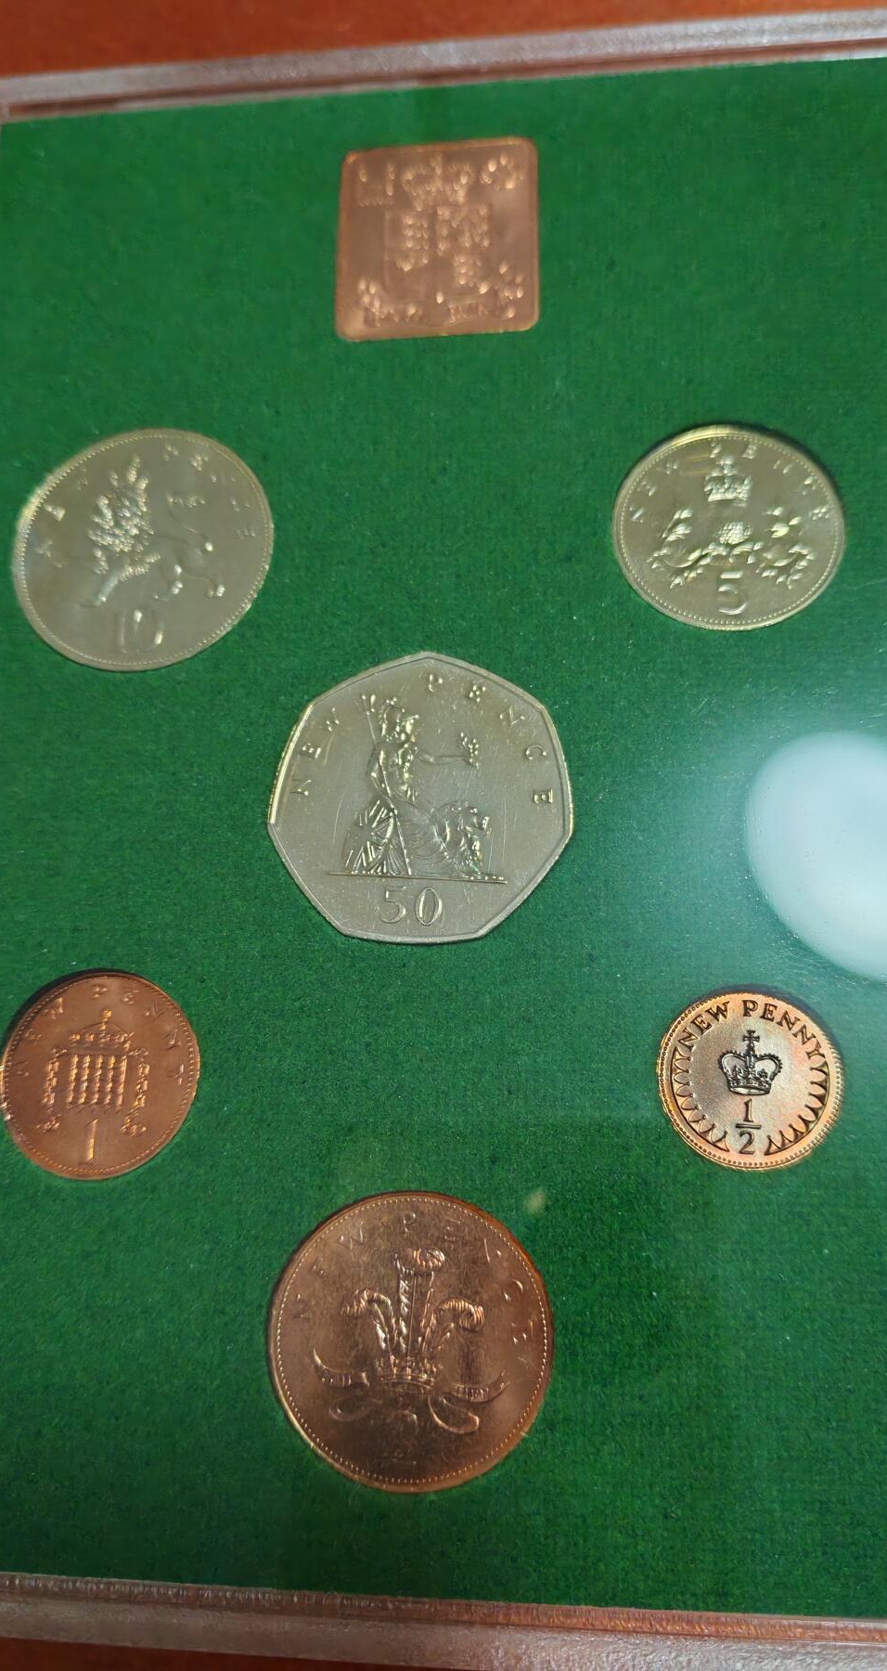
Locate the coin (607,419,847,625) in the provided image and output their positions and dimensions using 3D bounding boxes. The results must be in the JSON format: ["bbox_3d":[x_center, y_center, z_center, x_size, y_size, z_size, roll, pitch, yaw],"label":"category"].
[{"bbox_3d":[0.030,-0.032,0.137,0.024,0.002,0.024,-1,75,5],"label":"coin"}]

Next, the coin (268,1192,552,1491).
[{"bbox_3d":[-0.003,0.046,0.119,0.026,0.002,0.026,-1,75,5],"label":"coin"}]

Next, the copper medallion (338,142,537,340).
[{"bbox_3d":[-0.001,-0.068,0.149,0.023,0.002,0.026,-1,75,5],"label":"copper medallion"}]

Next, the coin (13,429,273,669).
[{"bbox_3d":[-0.033,-0.031,0.142,0.029,0.002,0.029,-1,75,5],"label":"coin"}]

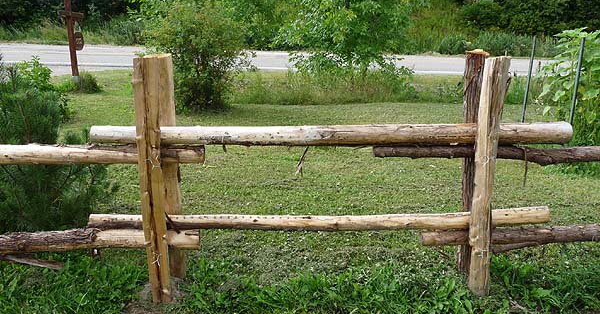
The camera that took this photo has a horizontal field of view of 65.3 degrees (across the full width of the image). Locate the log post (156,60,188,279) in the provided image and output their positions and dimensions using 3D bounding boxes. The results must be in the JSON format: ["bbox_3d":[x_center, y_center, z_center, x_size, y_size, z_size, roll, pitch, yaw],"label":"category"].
[{"bbox_3d":[-0.736,0.079,2.653,0.130,1.279,0.130,0,14,0],"label":"log post"}]

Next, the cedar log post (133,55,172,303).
[{"bbox_3d":[-0.738,0.139,2.409,0.118,1.284,0.118,0,14,0],"label":"cedar log post"}]

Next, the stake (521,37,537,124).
[{"bbox_3d":[3.187,-0.978,6.550,0.040,1.373,0.040,1,14,0],"label":"stake"}]

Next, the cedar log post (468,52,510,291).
[{"bbox_3d":[0.983,0.130,2.463,0.108,1.275,0.108,0,14,0],"label":"cedar log post"}]

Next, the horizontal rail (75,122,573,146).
[{"bbox_3d":[0.163,-0.121,2.489,2.545,0.102,0.102,0,15,0],"label":"horizontal rail"}]

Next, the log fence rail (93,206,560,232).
[{"bbox_3d":[0.108,0.339,2.618,2.554,0.080,0.080,-1,14,0],"label":"log fence rail"}]

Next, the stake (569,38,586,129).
[{"bbox_3d":[3.641,-0.877,6.172,0.045,1.367,0.045,0,14,0],"label":"stake"}]

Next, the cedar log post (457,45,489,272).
[{"bbox_3d":[0.987,0.056,2.707,0.125,1.296,0.125,-2,14,0],"label":"cedar log post"}]

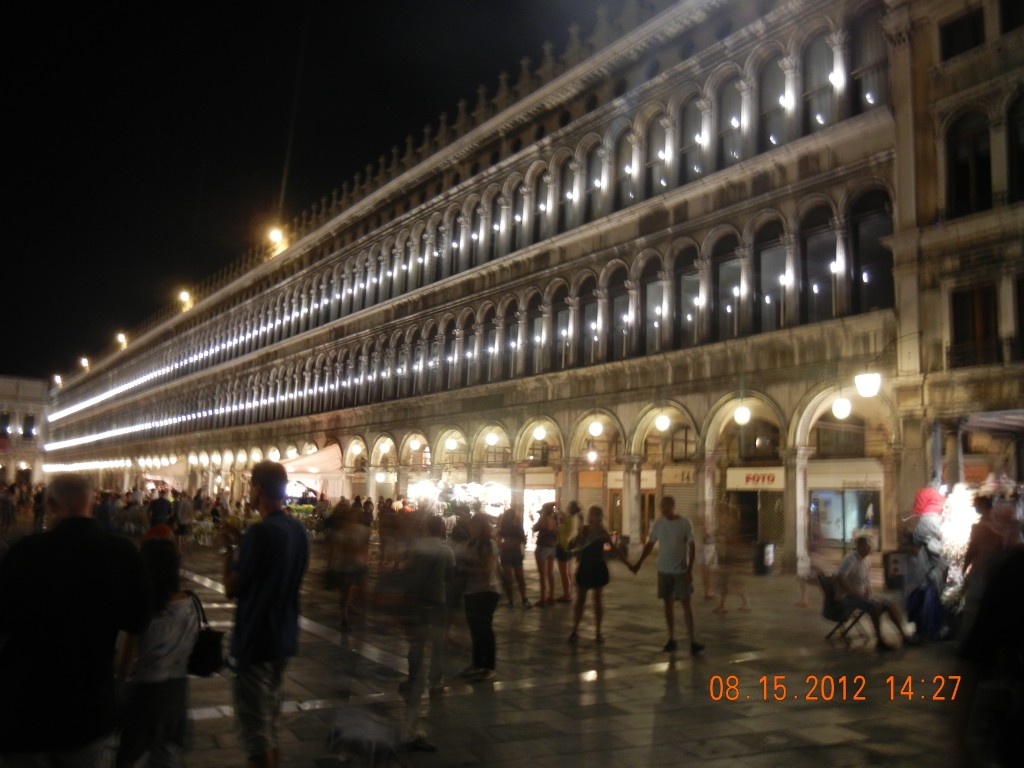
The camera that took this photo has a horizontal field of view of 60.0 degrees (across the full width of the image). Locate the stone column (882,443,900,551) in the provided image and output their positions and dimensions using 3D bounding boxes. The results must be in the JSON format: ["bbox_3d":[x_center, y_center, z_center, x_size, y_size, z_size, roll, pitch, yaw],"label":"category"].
[{"bbox_3d":[8.526,2.747,19.978,0.330,2.850,0.330,7,-10,-34],"label":"stone column"}]

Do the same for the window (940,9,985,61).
[{"bbox_3d":[9.943,-7.700,19.568,0.200,0.887,0.981,7,-10,-34],"label":"window"}]

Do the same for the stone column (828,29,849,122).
[{"bbox_3d":[8.181,-7.672,22.192,0.360,2.480,0.360,8,-10,-34],"label":"stone column"}]

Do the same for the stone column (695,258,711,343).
[{"bbox_3d":[5.518,-2.384,25.314,0.360,2.560,0.360,7,-10,-34],"label":"stone column"}]

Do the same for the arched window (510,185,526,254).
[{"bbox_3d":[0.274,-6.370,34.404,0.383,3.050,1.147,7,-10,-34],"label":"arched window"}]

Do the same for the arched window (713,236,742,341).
[{"bbox_3d":[5.978,-2.686,24.776,0.260,2.970,1.070,7,-10,-34],"label":"arched window"}]

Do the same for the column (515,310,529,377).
[{"bbox_3d":[0.347,-1.463,32.936,0.383,2.617,0.383,7,-10,-34],"label":"column"}]

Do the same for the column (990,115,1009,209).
[{"bbox_3d":[10.130,-4.617,18.422,0.280,1.960,0.310,8,-10,-34],"label":"column"}]

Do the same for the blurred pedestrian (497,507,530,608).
[{"bbox_3d":[0.054,2.889,14.853,0.500,1.630,0.360,6,-9,-27],"label":"blurred pedestrian"}]

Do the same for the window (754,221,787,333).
[{"bbox_3d":[6.833,-2.833,23.528,0.260,2.970,1.070,7,-10,-34],"label":"window"}]

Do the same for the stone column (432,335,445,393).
[{"bbox_3d":[-3.068,-0.870,37.667,0.400,2.490,0.390,7,-10,-34],"label":"stone column"}]

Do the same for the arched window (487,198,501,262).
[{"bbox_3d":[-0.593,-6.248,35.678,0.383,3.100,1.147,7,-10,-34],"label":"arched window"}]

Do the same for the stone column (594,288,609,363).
[{"bbox_3d":[2.952,-1.944,29.058,0.360,2.560,0.360,7,-10,-34],"label":"stone column"}]

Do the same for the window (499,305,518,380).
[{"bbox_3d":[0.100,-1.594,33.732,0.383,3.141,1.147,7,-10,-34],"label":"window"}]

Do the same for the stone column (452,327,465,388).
[{"bbox_3d":[-2.292,-1.052,37.217,0.394,2.626,0.394,8,-10,-34],"label":"stone column"}]

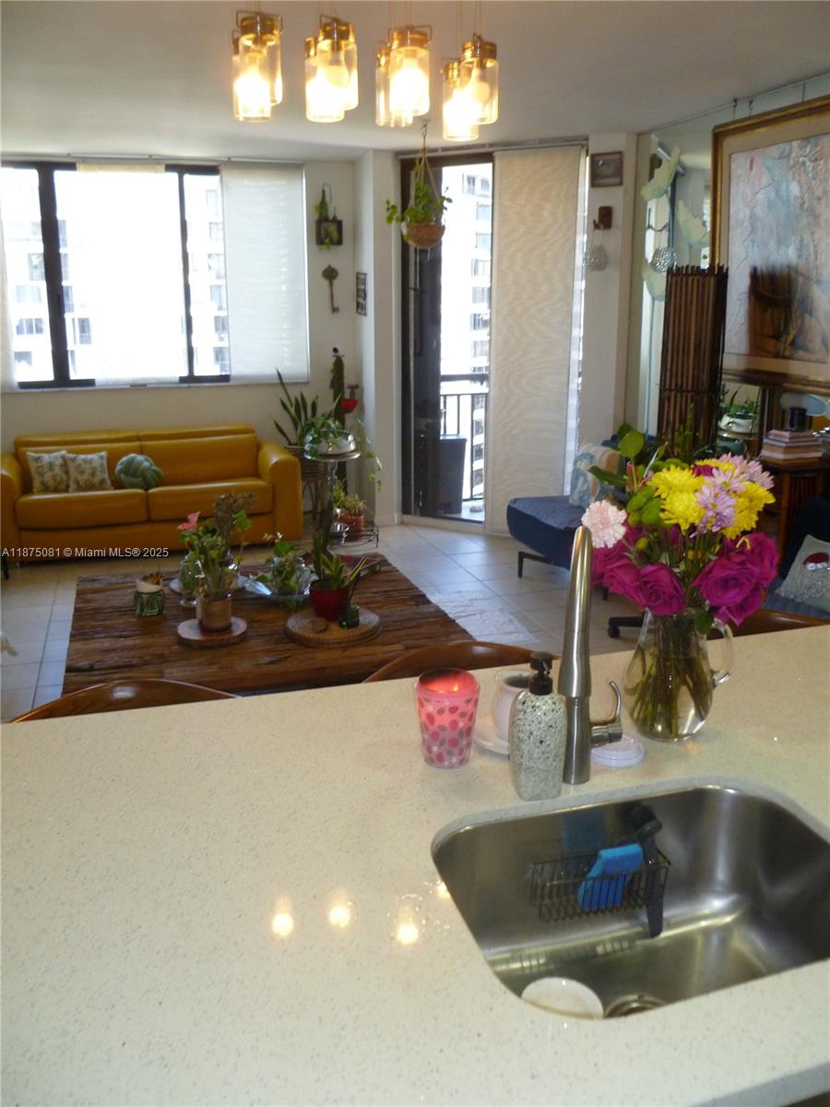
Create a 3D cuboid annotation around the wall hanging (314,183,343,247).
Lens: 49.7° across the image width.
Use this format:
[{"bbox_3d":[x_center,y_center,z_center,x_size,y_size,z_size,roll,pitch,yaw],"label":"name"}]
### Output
[{"bbox_3d":[-0.606,-2.374,6.300,0.182,0.414,0.091,-5,16,-17],"label":"wall hanging"}]

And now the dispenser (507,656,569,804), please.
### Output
[{"bbox_3d":[0.162,0.231,1.195,0.066,0.194,0.052,-5,16,-17],"label":"dispenser"}]

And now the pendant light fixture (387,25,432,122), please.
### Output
[{"bbox_3d":[-0.011,-1.090,2.040,0.100,0.179,0.100,0,15,0],"label":"pendant light fixture"}]

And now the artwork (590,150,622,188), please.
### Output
[{"bbox_3d":[1.195,-2.385,5.540,0.205,0.205,0.025,8,17,28],"label":"artwork"}]

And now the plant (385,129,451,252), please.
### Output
[{"bbox_3d":[0.014,-2.166,5.265,0.400,0.680,0.360,-5,16,-17],"label":"plant"}]

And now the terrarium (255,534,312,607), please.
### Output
[{"bbox_3d":[-0.554,0.048,3.801,0.250,0.245,0.230,-5,16,-17],"label":"terrarium"}]

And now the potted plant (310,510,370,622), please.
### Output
[{"bbox_3d":[-0.278,0.051,3.370,0.219,0.397,0.199,-5,16,-17],"label":"potted plant"}]

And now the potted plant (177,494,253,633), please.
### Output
[{"bbox_3d":[-0.736,0.039,3.284,0.260,0.500,0.230,-5,16,-17],"label":"potted plant"}]

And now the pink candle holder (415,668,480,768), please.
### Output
[{"bbox_3d":[0.046,0.238,1.288,0.092,0.118,0.092,0,15,0],"label":"pink candle holder"}]

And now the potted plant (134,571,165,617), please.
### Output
[{"bbox_3d":[-1.026,0.155,3.460,0.108,0.153,0.108,-5,16,-17],"label":"potted plant"}]

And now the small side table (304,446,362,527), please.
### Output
[{"bbox_3d":[-0.591,-0.418,6.472,0.410,0.610,0.410,-5,16,-17],"label":"small side table"}]

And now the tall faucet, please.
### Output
[{"bbox_3d":[0.246,0.170,1.233,0.105,0.420,0.240,4,16,13],"label":"tall faucet"}]

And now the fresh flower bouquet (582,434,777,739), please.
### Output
[{"bbox_3d":[0.380,0.055,1.355,0.280,0.437,0.257,-5,16,-17],"label":"fresh flower bouquet"}]

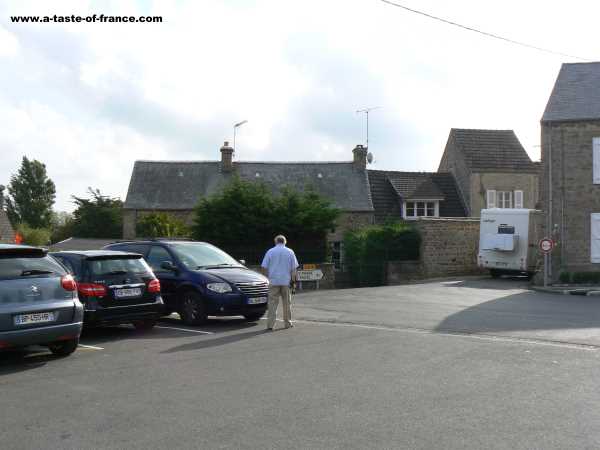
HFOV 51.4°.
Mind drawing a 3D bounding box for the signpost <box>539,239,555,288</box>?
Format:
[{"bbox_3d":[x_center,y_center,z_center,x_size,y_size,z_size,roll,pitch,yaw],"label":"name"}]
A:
[{"bbox_3d":[8.254,1.281,20.875,0.470,1.650,0.100,0,-1,11],"label":"signpost"}]

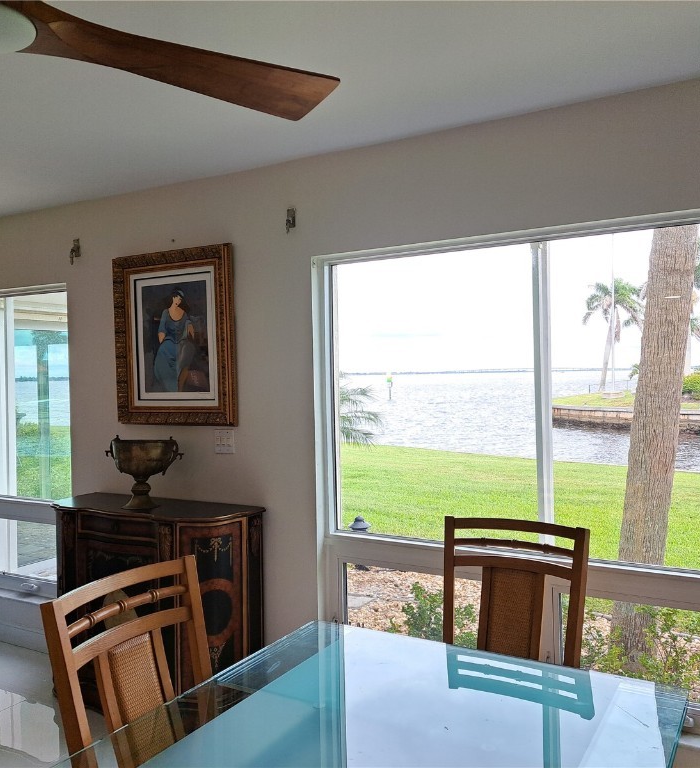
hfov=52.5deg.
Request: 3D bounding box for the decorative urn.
[{"bbox_3d":[-0.950,0.393,3.243,0.390,0.335,0.285,-1,1,10],"label":"decorative urn"}]

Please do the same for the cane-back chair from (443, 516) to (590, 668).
[{"bbox_3d":[0.418,0.970,2.075,0.480,1.040,0.610,-1,1,29],"label":"cane-back chair"}]

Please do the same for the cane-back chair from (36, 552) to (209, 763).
[{"bbox_3d":[-0.330,0.990,1.623,0.610,1.040,0.480,-1,1,29],"label":"cane-back chair"}]

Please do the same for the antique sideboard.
[{"bbox_3d":[-0.895,1.028,3.232,1.060,0.936,0.410,-1,1,29],"label":"antique sideboard"}]

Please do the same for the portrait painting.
[{"bbox_3d":[-0.855,-0.218,3.415,0.735,0.825,0.050,-1,1,29],"label":"portrait painting"}]

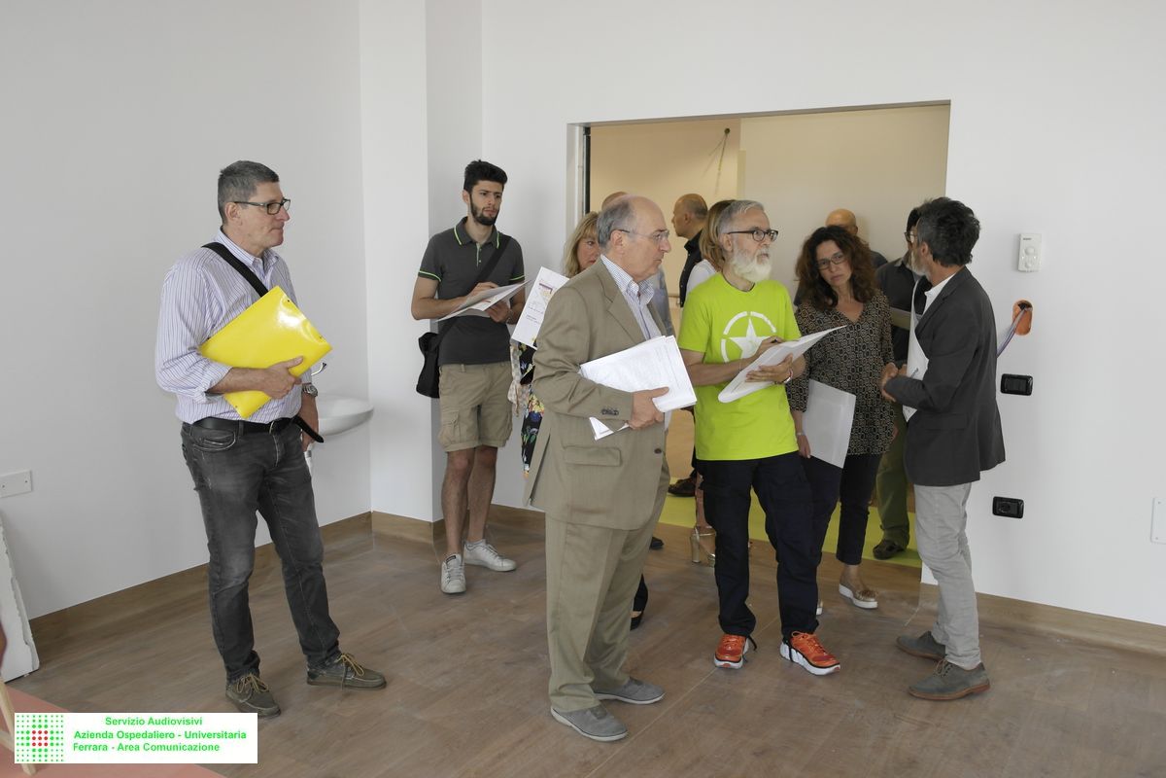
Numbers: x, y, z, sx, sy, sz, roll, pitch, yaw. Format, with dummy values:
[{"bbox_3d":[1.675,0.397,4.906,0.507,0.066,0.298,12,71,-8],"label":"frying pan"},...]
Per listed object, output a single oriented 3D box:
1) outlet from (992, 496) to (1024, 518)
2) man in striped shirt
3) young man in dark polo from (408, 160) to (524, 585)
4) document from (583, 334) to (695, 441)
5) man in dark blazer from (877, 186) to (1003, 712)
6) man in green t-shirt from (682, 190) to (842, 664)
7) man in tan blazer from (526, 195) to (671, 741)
[{"bbox_3d":[1.742,0.486,3.982,0.118,0.080,0.014,6,10,31],"label":"outlet"},{"bbox_3d":[-1.054,0.160,3.267,0.570,1.804,0.570,5,10,28],"label":"man in striped shirt"},{"bbox_3d":[-0.528,-0.069,4.493,0.540,1.906,0.460,-2,9,-16],"label":"young man in dark polo"},{"bbox_3d":[0.167,-0.007,2.980,0.305,0.220,0.020,-19,6,8],"label":"document"},{"bbox_3d":[1.295,0.191,3.486,0.480,1.722,0.520,2,9,13],"label":"man in dark blazer"},{"bbox_3d":[0.648,0.179,3.567,0.560,1.709,0.460,-1,9,-12],"label":"man in green t-shirt"},{"bbox_3d":[0.055,0.243,3.141,0.480,1.697,0.540,4,9,22],"label":"man in tan blazer"}]

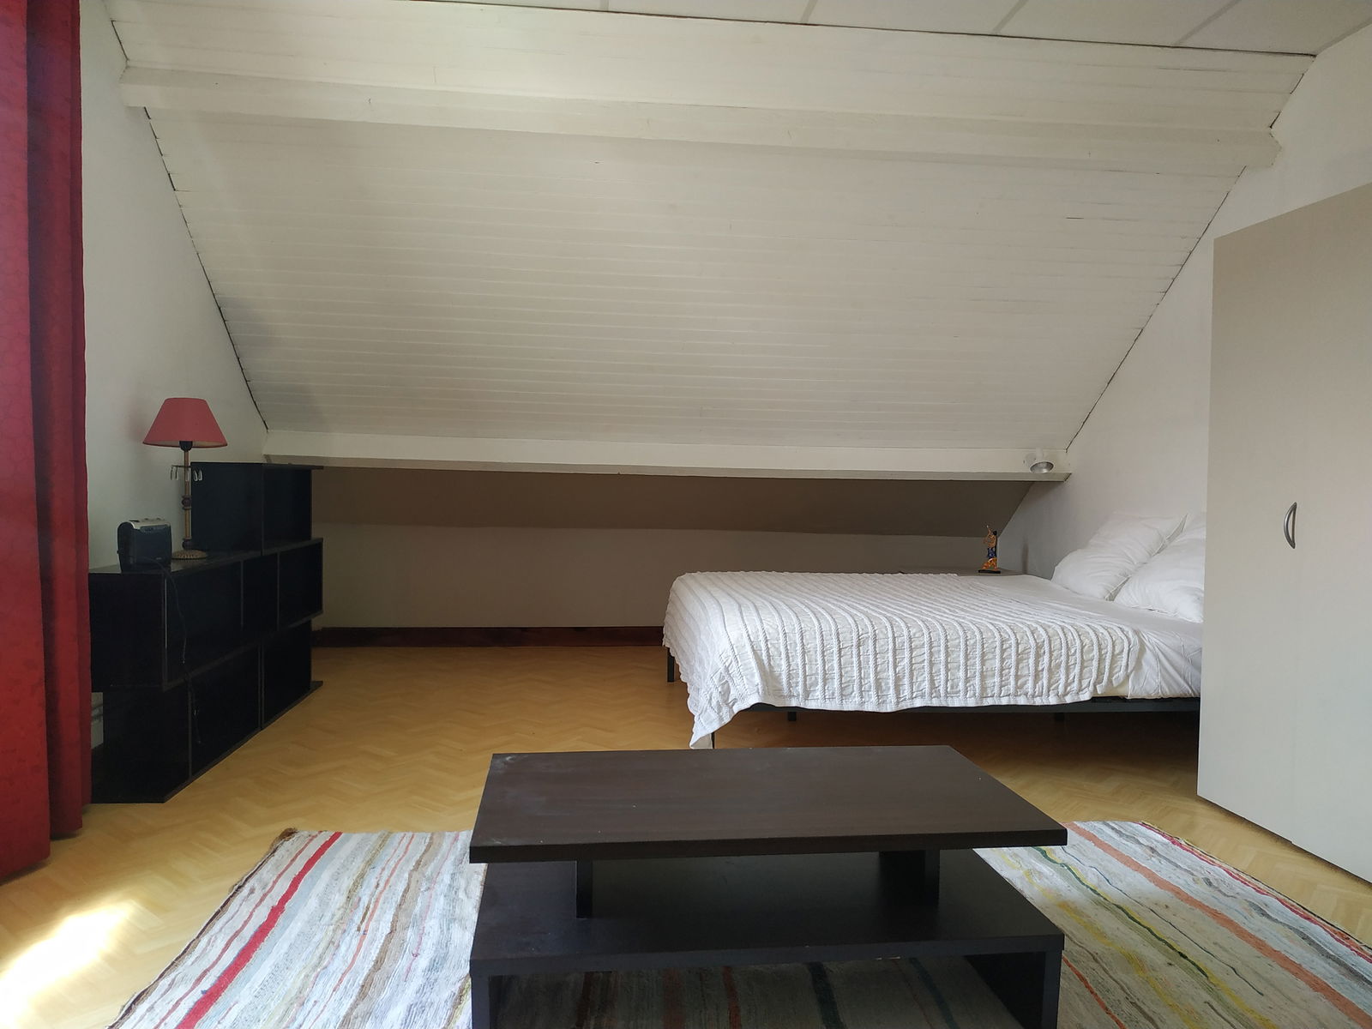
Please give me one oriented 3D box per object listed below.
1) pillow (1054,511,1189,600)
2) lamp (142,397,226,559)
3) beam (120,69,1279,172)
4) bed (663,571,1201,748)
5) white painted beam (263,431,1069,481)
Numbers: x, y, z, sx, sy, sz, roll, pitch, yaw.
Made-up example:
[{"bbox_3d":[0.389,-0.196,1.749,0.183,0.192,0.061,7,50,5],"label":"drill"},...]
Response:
[{"bbox_3d":[1.884,0.169,4.182,0.178,0.470,0.643,44,3,0],"label":"pillow"},{"bbox_3d":[-1.742,-0.131,3.324,0.278,0.552,0.278,1,2,-6],"label":"lamp"},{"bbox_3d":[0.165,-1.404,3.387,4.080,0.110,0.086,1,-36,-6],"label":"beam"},{"bbox_3d":[1.010,0.595,3.982,2.102,0.538,1.670,1,2,-6],"label":"bed"},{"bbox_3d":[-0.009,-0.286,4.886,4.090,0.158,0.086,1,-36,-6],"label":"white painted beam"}]

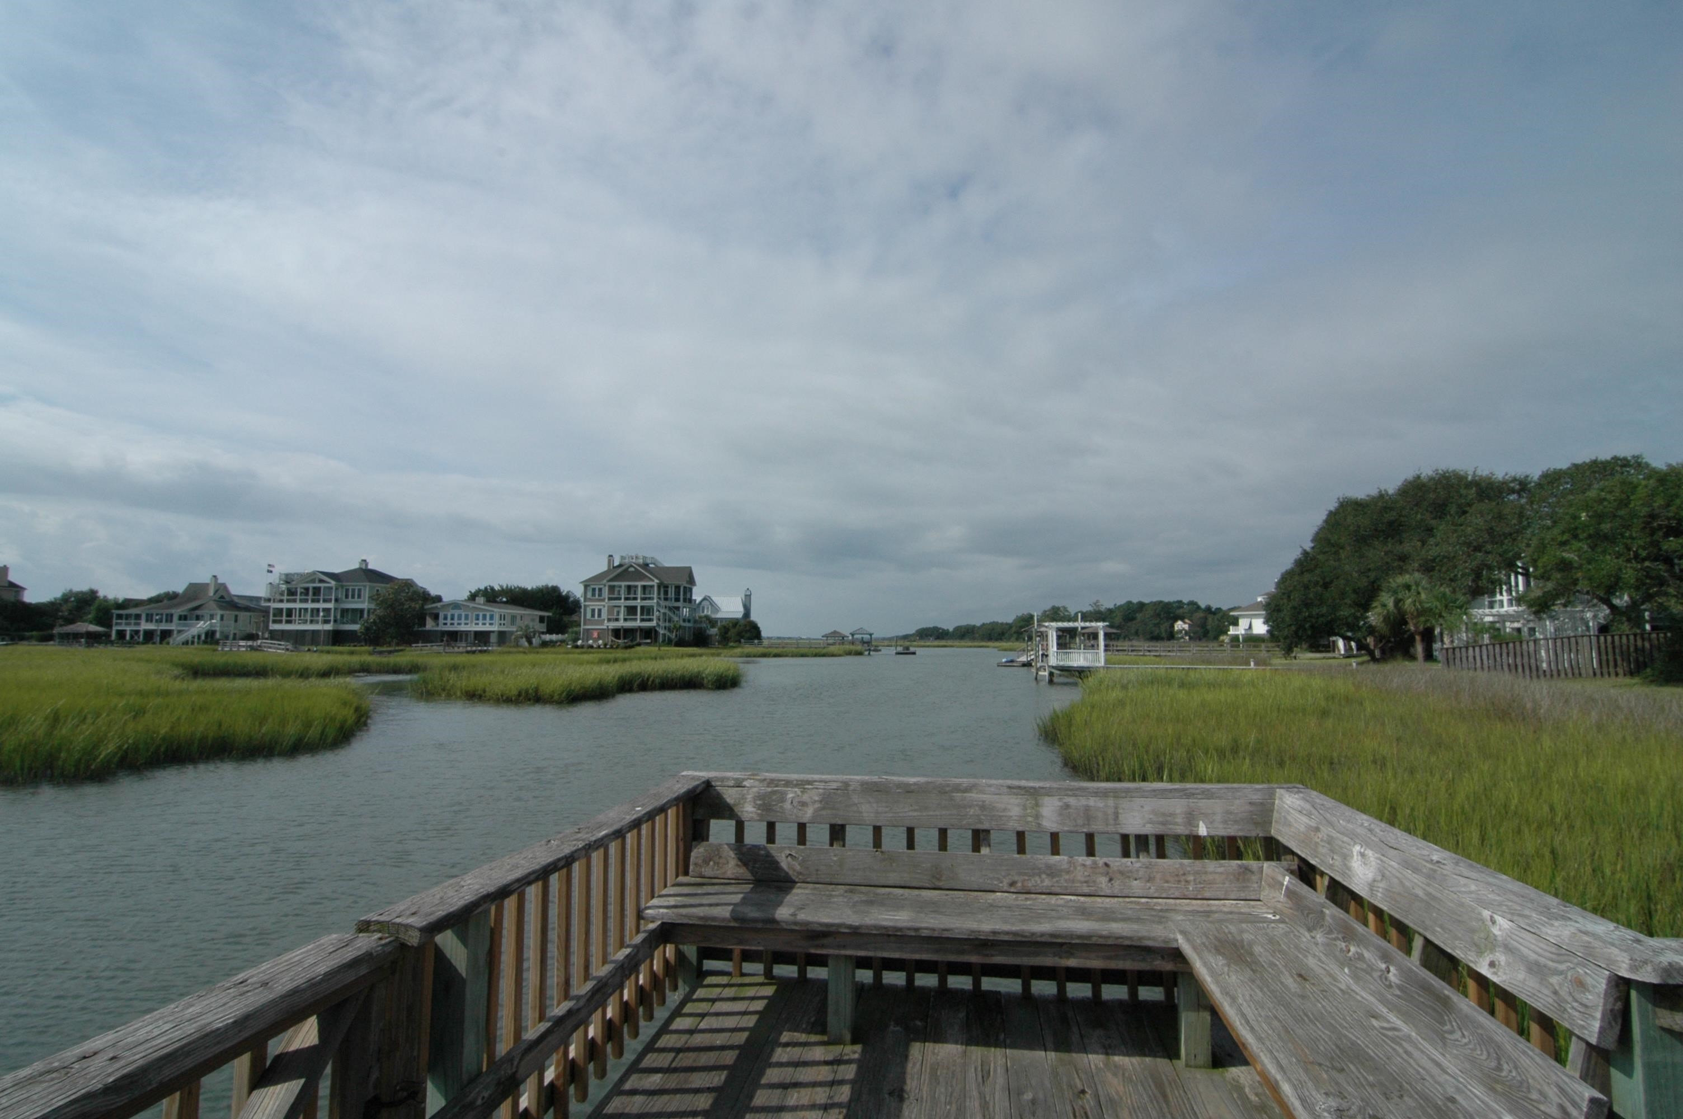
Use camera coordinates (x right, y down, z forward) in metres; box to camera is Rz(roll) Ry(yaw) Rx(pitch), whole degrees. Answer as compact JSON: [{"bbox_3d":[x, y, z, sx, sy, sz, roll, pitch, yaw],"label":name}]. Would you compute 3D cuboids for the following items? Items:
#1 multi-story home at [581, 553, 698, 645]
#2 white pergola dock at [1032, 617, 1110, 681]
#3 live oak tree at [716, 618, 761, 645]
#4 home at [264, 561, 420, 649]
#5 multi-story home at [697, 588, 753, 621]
[{"bbox_3d":[-31.000,6.488,123.971,14.500,14.000,13.200,-1,-6,6],"label":"multi-story home"},{"bbox_3d":[14.900,5.730,51.686,4.400,4.400,4.200,-1,-6,6],"label":"white pergola dock"},{"bbox_3d":[-17.000,12.161,131.442,7.400,4.400,6.500,0,-6,0],"label":"live oak tree"},{"bbox_3d":[-73.200,6.636,118.428,13.500,12.800,14.200,-1,-6,10],"label":"home"},{"bbox_3d":[-23.700,11.170,154.657,13.000,11.200,11.500,1,-6,-9],"label":"multi-story home"}]

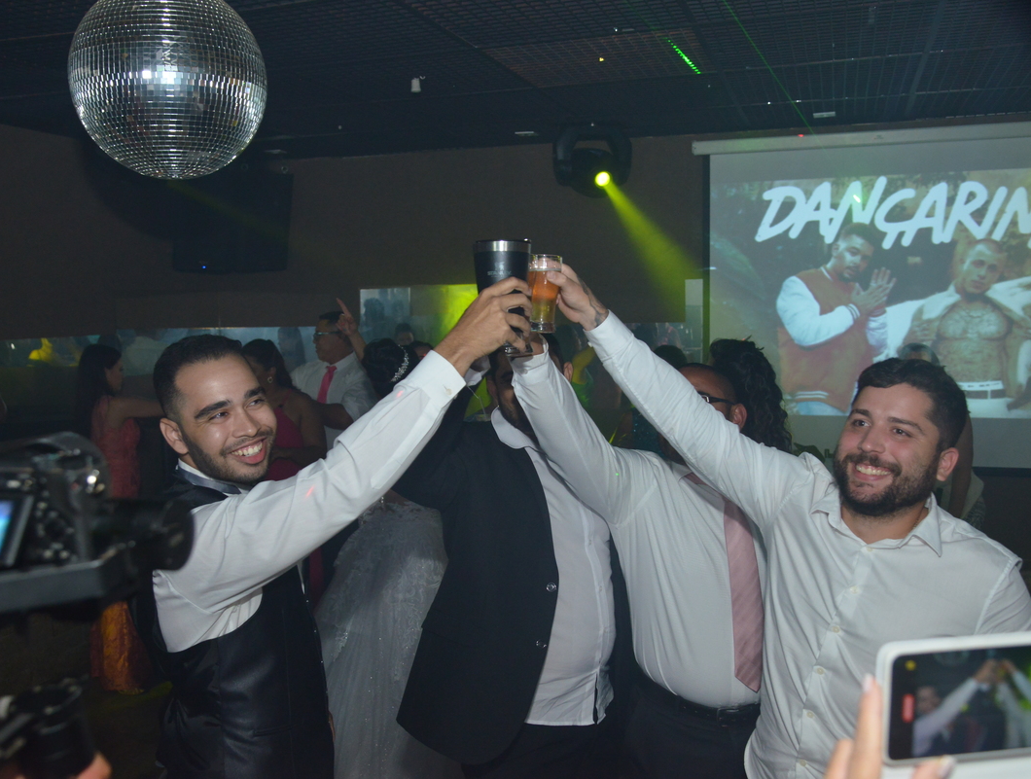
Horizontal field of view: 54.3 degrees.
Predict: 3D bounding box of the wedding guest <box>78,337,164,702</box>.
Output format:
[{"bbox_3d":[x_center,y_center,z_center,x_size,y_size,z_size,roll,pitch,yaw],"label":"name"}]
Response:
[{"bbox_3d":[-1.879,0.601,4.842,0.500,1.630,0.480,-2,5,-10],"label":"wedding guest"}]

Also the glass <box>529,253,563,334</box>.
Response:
[{"bbox_3d":[0.044,-0.148,1.560,0.057,0.121,0.057,-1,5,0],"label":"glass"}]

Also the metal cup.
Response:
[{"bbox_3d":[-0.020,-0.148,1.535,0.088,0.156,0.088,-1,5,0],"label":"metal cup"}]

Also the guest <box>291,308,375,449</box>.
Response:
[{"bbox_3d":[-0.900,0.498,5.045,0.540,1.770,0.420,2,6,27],"label":"guest"}]

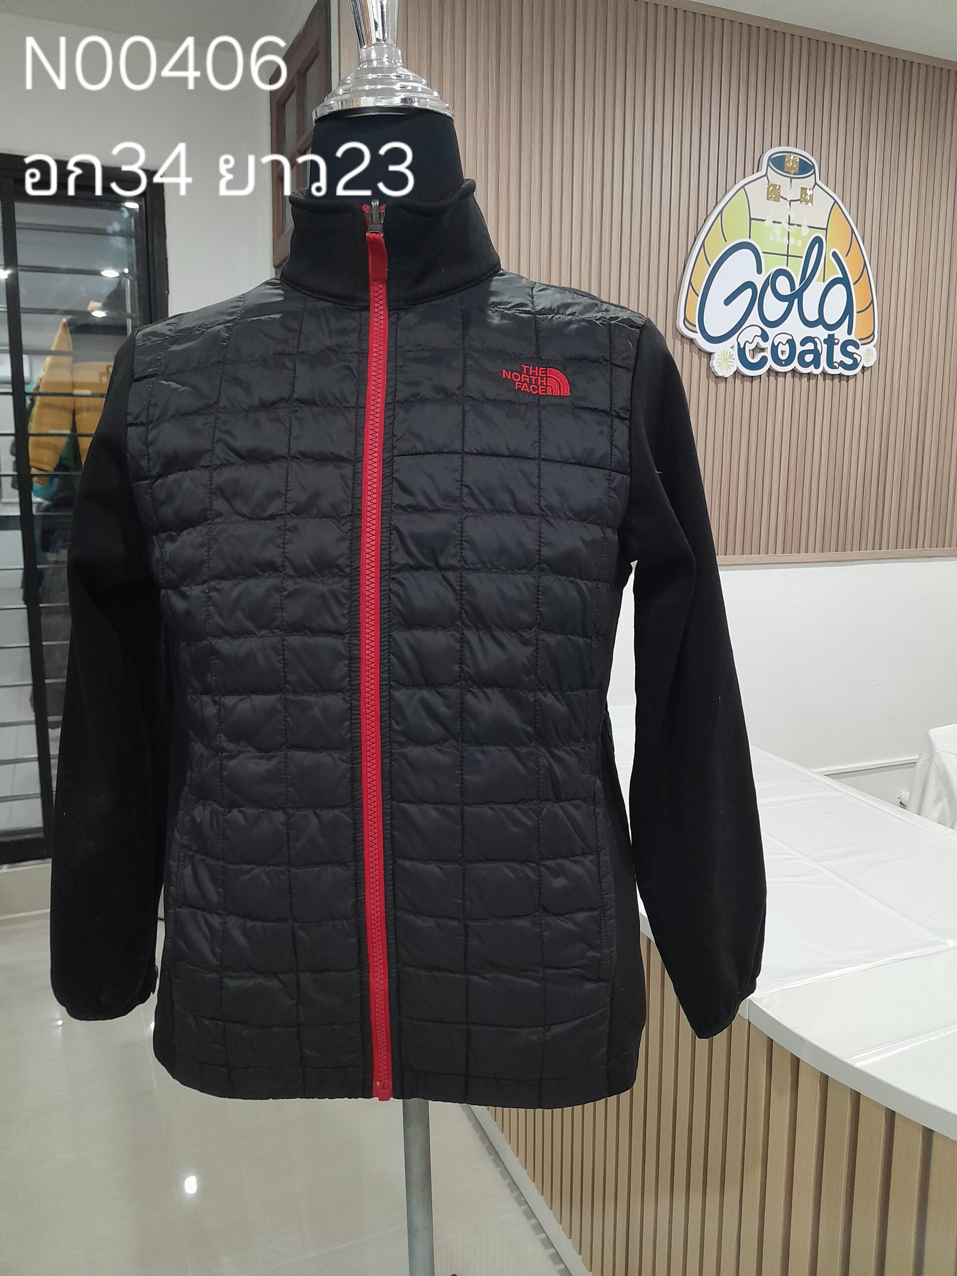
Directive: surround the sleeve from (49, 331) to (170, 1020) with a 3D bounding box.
[{"bbox_3d":[-0.288,0.040,0.765,0.095,0.550,0.150,5,8,5],"label":"sleeve"}]

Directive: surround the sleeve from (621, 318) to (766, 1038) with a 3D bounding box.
[{"bbox_3d":[0.161,0.040,0.730,0.100,0.550,0.150,-4,8,5],"label":"sleeve"}]

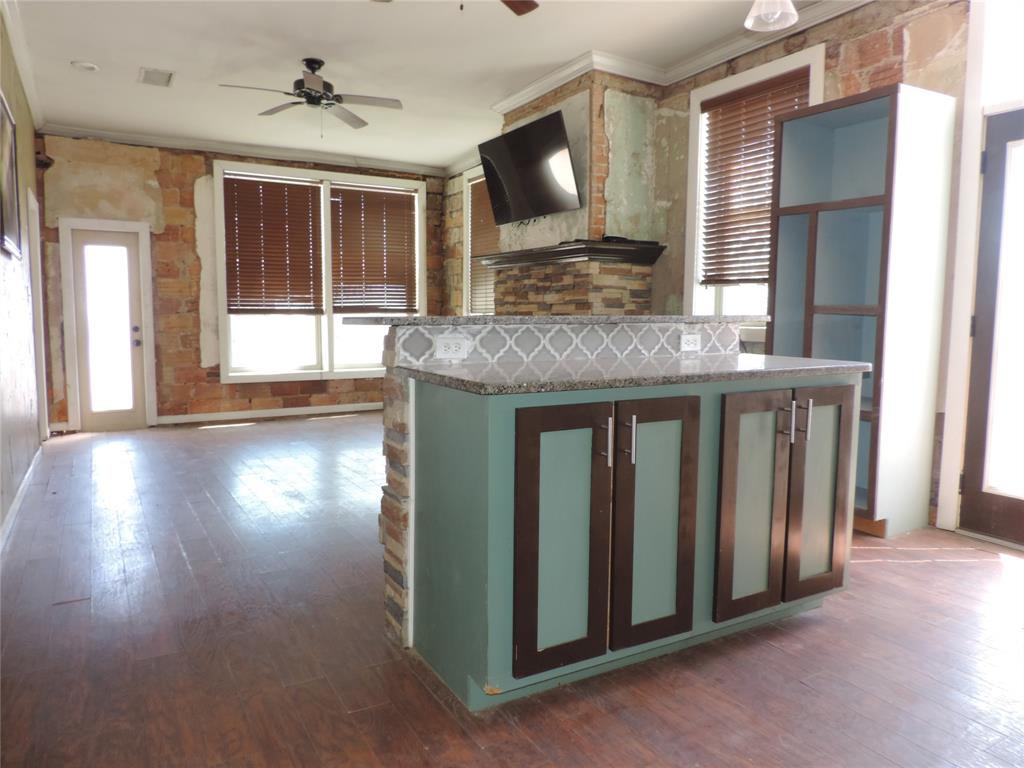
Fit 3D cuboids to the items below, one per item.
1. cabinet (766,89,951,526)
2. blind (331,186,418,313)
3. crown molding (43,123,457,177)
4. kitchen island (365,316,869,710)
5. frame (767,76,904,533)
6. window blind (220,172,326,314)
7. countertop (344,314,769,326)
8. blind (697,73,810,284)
[{"bbox_3d":[1.819,-0.350,3.820,0.482,2.182,0.707,-3,7,-30],"label":"cabinet"},{"bbox_3d":[-1.615,-1.574,8.396,1.044,1.458,0.060,-3,7,-30],"label":"blind"},{"bbox_3d":[-2.586,-2.475,7.650,4.206,0.109,0.090,-3,7,-30],"label":"crown molding"},{"bbox_3d":[0.395,0.306,2.627,1.708,1.103,0.969,-3,7,-29],"label":"kitchen island"},{"bbox_3d":[1.631,-0.393,3.706,0.045,2.075,0.707,-3,7,-30],"label":"frame"},{"bbox_3d":[-2.605,-1.517,7.827,1.038,1.466,0.060,-3,7,-30],"label":"window blind"},{"bbox_3d":[0.250,-0.258,2.864,1.747,0.030,0.448,-3,7,-29],"label":"countertop"},{"bbox_3d":[1.600,-1.327,4.767,0.060,1.299,0.902,-3,7,-30],"label":"blind"}]

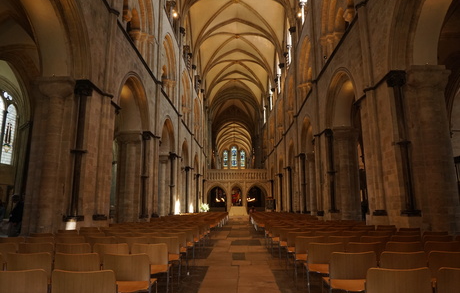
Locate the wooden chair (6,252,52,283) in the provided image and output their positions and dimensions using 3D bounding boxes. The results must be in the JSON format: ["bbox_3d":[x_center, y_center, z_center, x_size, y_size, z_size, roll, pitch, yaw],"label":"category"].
[{"bbox_3d":[-2.147,1.595,3.458,0.500,0.810,0.530,-1,-12,2],"label":"wooden chair"}]

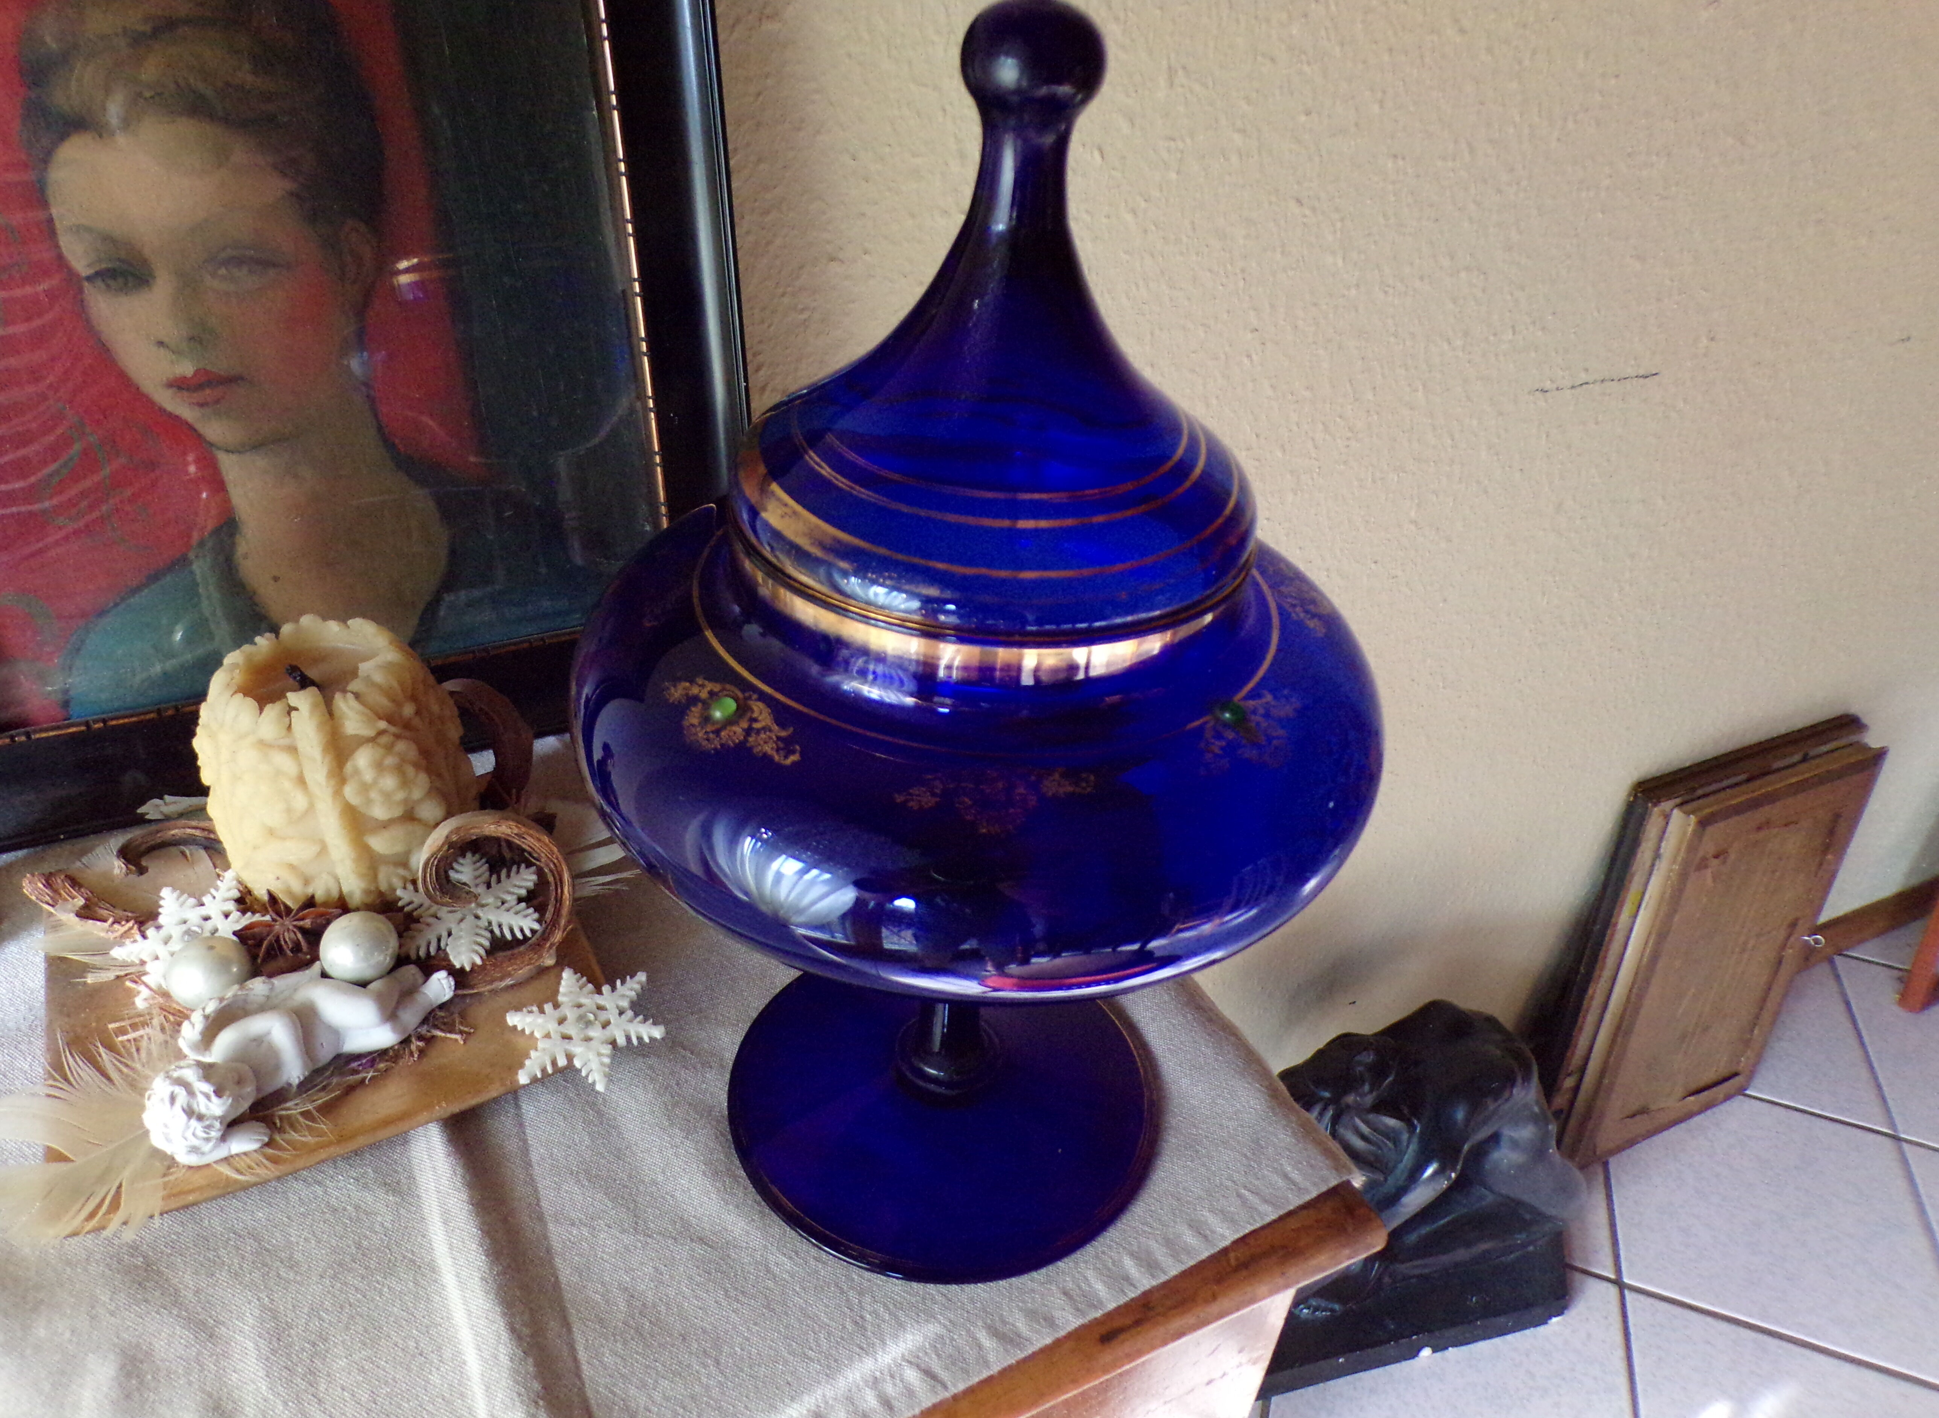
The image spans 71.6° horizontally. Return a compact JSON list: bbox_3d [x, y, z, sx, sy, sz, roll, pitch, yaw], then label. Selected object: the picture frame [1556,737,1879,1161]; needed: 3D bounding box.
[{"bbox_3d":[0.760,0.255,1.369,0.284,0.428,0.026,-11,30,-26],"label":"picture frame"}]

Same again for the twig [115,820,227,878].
[{"bbox_3d":[-0.238,0.039,0.412,0.048,0.016,0.021,-12,37,-27],"label":"twig"}]

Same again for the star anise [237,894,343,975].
[{"bbox_3d":[-0.193,0.062,0.381,0.030,0.009,0.030,-12,52,-27],"label":"star anise"}]

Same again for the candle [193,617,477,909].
[{"bbox_3d":[-0.192,0.016,0.412,0.077,0.064,0.077,-12,37,-27],"label":"candle"}]

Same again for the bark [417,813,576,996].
[{"bbox_3d":[-0.137,0.052,0.389,0.043,0.040,0.039,-12,37,-27],"label":"bark"}]

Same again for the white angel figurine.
[{"bbox_3d":[-0.168,0.086,0.341,0.076,0.027,0.027,-21,42,-36],"label":"white angel figurine"}]

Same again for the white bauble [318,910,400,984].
[{"bbox_3d":[-0.169,0.066,0.372,0.021,0.021,0.021,-12,37,-27],"label":"white bauble"}]

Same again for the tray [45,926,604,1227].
[{"bbox_3d":[-0.187,0.074,0.390,0.138,0.012,0.127,-12,37,-27],"label":"tray"}]

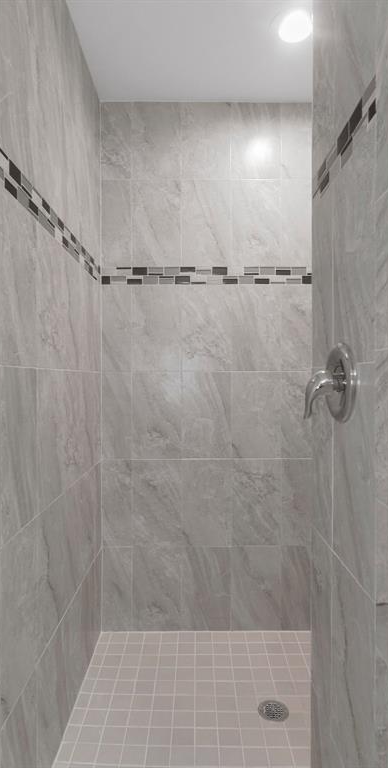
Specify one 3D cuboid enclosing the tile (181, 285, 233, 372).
[{"bbox_3d":[0.060,-0.262,1.925,0.231,0.409,0.010,0,1,0],"label":"tile"}]

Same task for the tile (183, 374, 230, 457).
[{"bbox_3d":[0.060,0.151,1.925,0.231,0.409,0.010,0,1,0],"label":"tile"}]

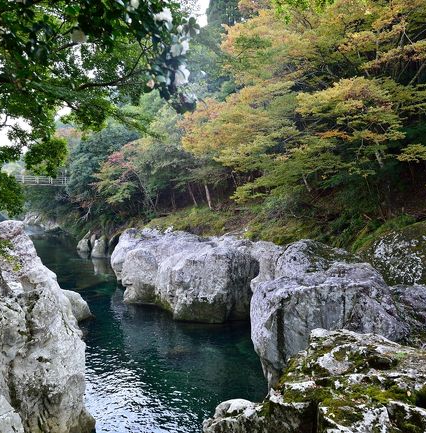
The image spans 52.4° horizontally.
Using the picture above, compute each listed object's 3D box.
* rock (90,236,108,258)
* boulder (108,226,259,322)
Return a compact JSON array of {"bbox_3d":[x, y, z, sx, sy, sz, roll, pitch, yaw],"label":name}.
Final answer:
[{"bbox_3d":[-8.600,2.279,32.872,1.250,1.650,1.300,0,2,0],"label":"rock"},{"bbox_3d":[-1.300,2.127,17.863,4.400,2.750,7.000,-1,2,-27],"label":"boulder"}]

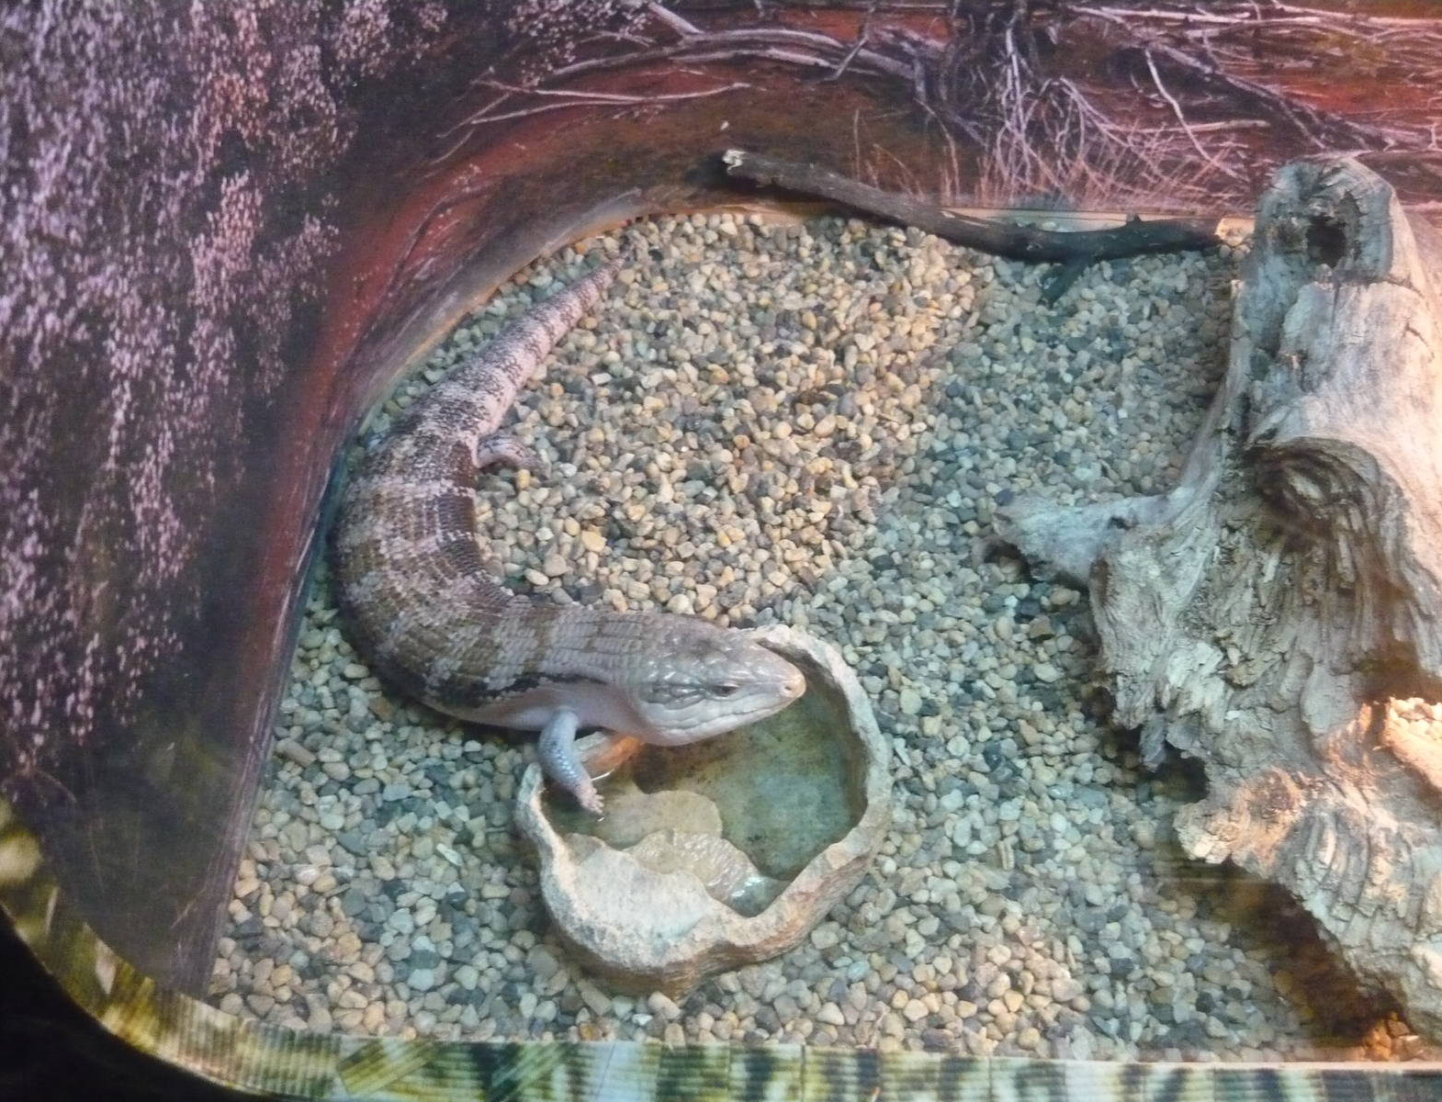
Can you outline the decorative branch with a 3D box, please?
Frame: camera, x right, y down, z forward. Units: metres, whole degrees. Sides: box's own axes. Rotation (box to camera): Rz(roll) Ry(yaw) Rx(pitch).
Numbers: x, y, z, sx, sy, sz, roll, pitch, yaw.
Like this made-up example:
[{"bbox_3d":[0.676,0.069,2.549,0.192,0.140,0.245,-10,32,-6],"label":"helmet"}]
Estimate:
[{"bbox_3d":[0.167,-0.211,0.896,0.336,0.060,0.074,1,48,1],"label":"decorative branch"}]

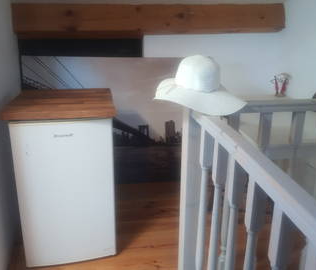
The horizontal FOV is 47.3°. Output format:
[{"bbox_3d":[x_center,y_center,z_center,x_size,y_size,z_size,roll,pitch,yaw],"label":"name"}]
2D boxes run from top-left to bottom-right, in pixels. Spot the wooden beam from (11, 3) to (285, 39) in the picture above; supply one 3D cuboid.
[{"bbox_3d":[-0.039,-0.852,2.672,1.955,0.225,0.160,-1,17,-5],"label":"wooden beam"}]

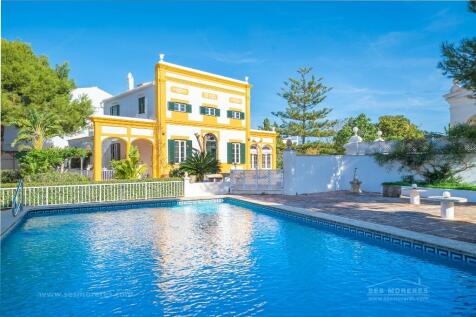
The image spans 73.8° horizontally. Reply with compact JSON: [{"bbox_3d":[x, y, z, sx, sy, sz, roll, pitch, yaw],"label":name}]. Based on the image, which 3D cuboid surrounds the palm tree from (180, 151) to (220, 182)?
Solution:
[{"bbox_3d":[-2.130,0.610,18.000,2.270,2.150,2.270,0,-1,0],"label":"palm tree"}]

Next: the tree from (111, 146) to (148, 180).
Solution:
[{"bbox_3d":[-6.160,0.550,18.000,2.150,2.450,2.150,0,-1,0],"label":"tree"}]

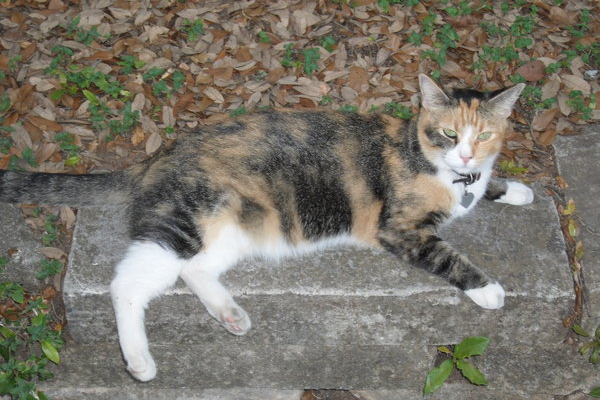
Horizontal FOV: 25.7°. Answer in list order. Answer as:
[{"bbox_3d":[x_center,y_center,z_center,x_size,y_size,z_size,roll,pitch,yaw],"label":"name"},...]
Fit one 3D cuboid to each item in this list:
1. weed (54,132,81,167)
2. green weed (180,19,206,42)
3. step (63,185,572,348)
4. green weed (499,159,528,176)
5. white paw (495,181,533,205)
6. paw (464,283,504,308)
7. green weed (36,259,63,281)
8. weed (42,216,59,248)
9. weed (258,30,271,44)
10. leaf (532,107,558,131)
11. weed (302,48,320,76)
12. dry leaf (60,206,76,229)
[{"bbox_3d":[-0.306,-0.067,1.737,0.031,0.023,0.042,0,42,0],"label":"weed"},{"bbox_3d":[-0.166,-0.264,2.052,0.041,0.022,0.032,0,41,-1],"label":"green weed"},{"bbox_3d":[0.024,0.072,1.756,0.637,0.093,0.245,0,41,-1],"label":"step"},{"bbox_3d":[0.282,-0.043,1.737,0.040,0.015,0.019,0,41,0],"label":"green weed"},{"bbox_3d":[0.287,-0.009,1.760,0.051,0.027,0.033,7,42,7],"label":"white paw"},{"bbox_3d":[0.228,0.118,1.626,0.043,0.027,0.032,31,49,30],"label":"paw"},{"bbox_3d":[-0.300,0.084,1.576,0.031,0.018,0.022,0,42,0],"label":"green weed"},{"bbox_3d":[-0.329,0.042,1.738,0.021,0.025,0.041,0,41,-1],"label":"weed"},{"bbox_3d":[-0.055,-0.253,2.041,0.019,0.014,0.020,0,41,-1],"label":"weed"},{"bbox_3d":[0.340,-0.113,1.821,0.021,0.012,0.062,22,46,23],"label":"leaf"},{"bbox_3d":[0.017,-0.201,1.913,0.026,0.024,0.034,0,41,0],"label":"weed"},{"bbox_3d":[-0.291,0.022,1.655,0.018,0.011,0.036,-4,42,-5],"label":"dry leaf"}]

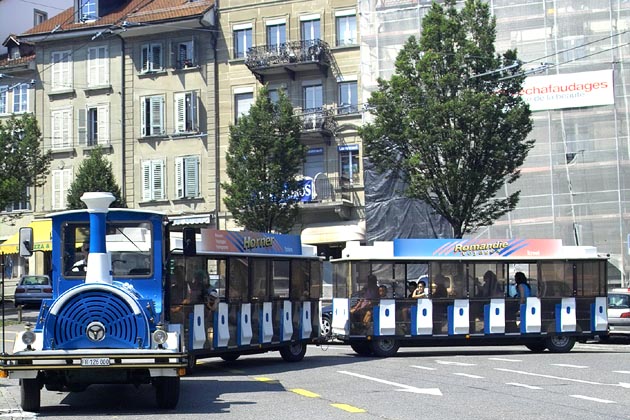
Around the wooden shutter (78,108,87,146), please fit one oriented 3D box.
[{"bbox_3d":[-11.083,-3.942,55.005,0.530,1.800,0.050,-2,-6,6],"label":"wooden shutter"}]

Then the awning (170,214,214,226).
[{"bbox_3d":[-5.914,0.495,54.055,2.373,0.500,0.600,-4,-6,23],"label":"awning"}]

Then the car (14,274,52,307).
[{"bbox_3d":[-12.420,3.600,51.600,1.670,1.400,4.200,0,-4,-10],"label":"car"}]

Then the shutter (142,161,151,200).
[{"bbox_3d":[-8.052,-1.417,55.345,0.650,1.907,0.050,-6,-7,38],"label":"shutter"}]

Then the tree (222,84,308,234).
[{"bbox_3d":[-1.854,-0.322,44.065,3.200,8.917,3.200,-1,-6,0],"label":"tree"}]

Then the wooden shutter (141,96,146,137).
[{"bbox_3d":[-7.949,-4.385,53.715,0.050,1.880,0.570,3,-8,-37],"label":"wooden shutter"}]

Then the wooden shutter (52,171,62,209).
[{"bbox_3d":[-12.229,-0.951,54.892,0.581,1.773,0.050,-4,-7,21],"label":"wooden shutter"}]

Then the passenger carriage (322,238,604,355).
[{"bbox_3d":[3.364,1.916,25.582,5.870,2.440,1.770,0,-4,-13],"label":"passenger carriage"}]

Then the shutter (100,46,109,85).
[{"bbox_3d":[-10.053,-6.837,54.947,0.550,1.860,0.050,-4,-6,21],"label":"shutter"}]

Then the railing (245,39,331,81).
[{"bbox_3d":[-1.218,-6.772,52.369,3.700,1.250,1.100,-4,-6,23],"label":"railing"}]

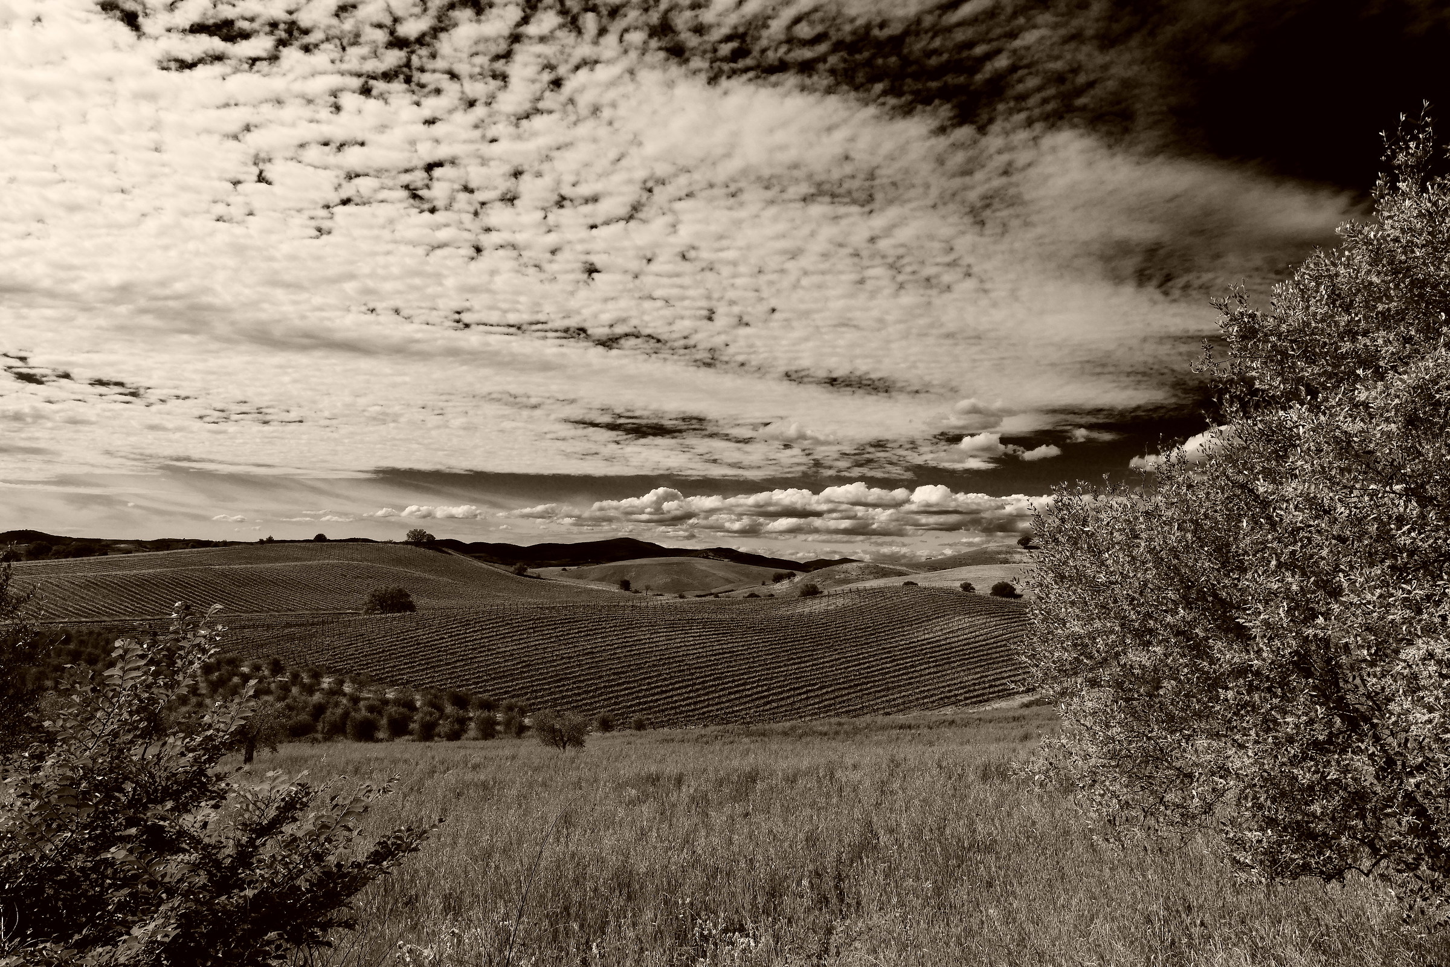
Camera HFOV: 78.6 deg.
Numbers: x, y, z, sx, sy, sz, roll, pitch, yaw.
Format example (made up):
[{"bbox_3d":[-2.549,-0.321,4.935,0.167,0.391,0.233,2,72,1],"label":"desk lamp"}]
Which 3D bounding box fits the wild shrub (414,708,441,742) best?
[{"bbox_3d":[-25.170,20.430,75.000,2.300,2.880,2.230,0,-4,0],"label":"wild shrub"}]

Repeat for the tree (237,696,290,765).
[{"bbox_3d":[-24.520,13.070,47.000,2.820,3.550,2.740,0,-4,0],"label":"tree"}]

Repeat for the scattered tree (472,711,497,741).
[{"bbox_3d":[-20.600,20.800,76.000,2.230,2.530,2.170,0,-4,0],"label":"scattered tree"}]

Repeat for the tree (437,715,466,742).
[{"bbox_3d":[-22.850,20.250,74.000,2.460,2.650,2.390,0,-4,0],"label":"tree"}]

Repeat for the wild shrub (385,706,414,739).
[{"bbox_3d":[-27.570,20.240,75.000,2.490,2.880,2.420,0,-4,0],"label":"wild shrub"}]

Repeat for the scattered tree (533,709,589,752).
[{"bbox_3d":[-11.120,16.730,60.000,3.760,2.920,3.650,0,-4,0],"label":"scattered tree"}]

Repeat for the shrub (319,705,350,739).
[{"bbox_3d":[-33.030,20.190,75.000,2.680,2.970,2.600,0,-4,0],"label":"shrub"}]

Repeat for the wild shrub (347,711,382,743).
[{"bbox_3d":[-29.770,20.070,73.000,2.890,2.610,2.810,0,-4,0],"label":"wild shrub"}]

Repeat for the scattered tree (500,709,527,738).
[{"bbox_3d":[-18.600,21.250,78.000,2.390,2.790,2.320,0,-4,0],"label":"scattered tree"}]

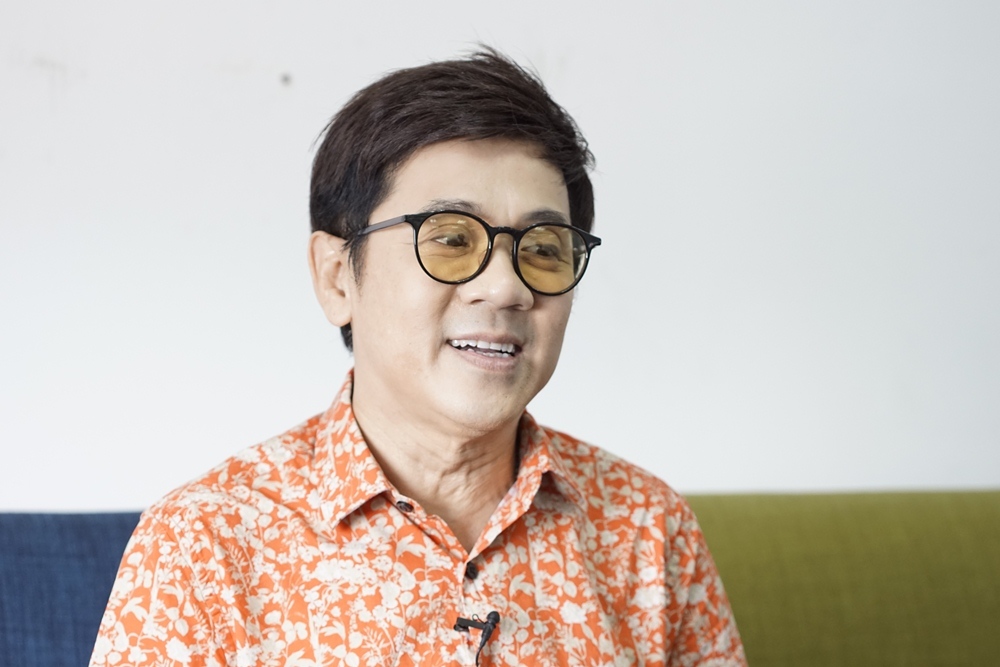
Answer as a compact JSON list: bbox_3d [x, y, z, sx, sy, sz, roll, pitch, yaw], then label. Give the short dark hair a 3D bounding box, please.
[{"bbox_3d":[-0.031,-0.086,2.730,0.180,0.195,0.210,5,-6,-26],"label":"short dark hair"}]

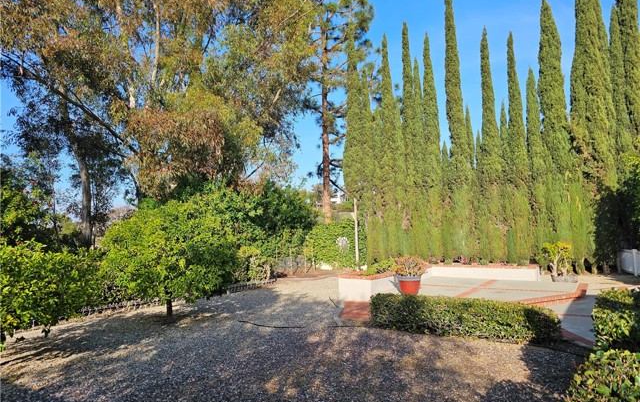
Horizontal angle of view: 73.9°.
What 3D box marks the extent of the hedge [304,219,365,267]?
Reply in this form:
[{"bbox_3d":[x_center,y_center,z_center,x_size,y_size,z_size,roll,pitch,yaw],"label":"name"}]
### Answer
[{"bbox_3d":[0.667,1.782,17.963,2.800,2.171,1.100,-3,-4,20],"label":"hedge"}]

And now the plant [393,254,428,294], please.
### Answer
[{"bbox_3d":[2.074,1.682,9.626,0.770,0.869,0.750,-2,-4,12],"label":"plant"}]

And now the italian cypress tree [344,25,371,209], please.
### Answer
[{"bbox_3d":[1.360,-2.504,17.464,1.000,9.721,1.000,-2,-4,5],"label":"italian cypress tree"}]

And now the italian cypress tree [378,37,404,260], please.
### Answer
[{"bbox_3d":[2.754,-2.294,17.045,0.950,9.124,0.950,-2,-4,9],"label":"italian cypress tree"}]

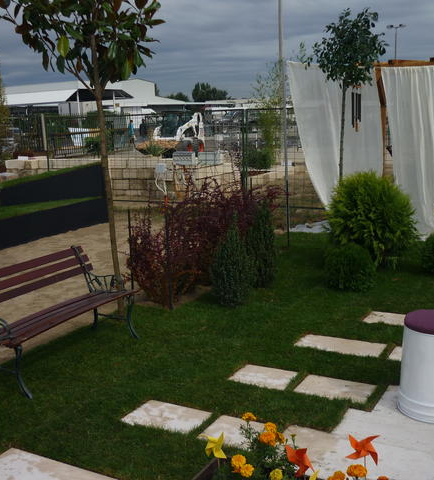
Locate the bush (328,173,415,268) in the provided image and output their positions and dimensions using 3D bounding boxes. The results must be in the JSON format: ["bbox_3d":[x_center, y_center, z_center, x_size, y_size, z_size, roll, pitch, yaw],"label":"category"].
[{"bbox_3d":[1.801,-0.230,7.030,1.038,1.099,1.018,-3,11,0],"label":"bush"}]

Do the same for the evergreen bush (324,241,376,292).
[{"bbox_3d":[1.370,0.257,6.271,0.529,0.478,0.529,-3,11,0],"label":"evergreen bush"}]

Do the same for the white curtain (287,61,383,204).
[{"bbox_3d":[1.777,-1.375,8.993,1.487,2.344,0.250,-4,10,-15],"label":"white curtain"}]

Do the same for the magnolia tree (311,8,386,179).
[{"bbox_3d":[1.723,-1.407,8.036,1.000,3.108,0.950,-2,9,0],"label":"magnolia tree"}]

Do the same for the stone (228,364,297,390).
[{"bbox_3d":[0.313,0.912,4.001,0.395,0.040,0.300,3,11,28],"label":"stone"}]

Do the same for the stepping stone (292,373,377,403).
[{"bbox_3d":[0.767,0.983,3.947,0.462,0.045,0.291,3,12,29],"label":"stepping stone"}]

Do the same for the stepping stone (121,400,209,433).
[{"bbox_3d":[-0.300,1.087,3.688,0.455,0.045,0.296,3,12,29],"label":"stepping stone"}]

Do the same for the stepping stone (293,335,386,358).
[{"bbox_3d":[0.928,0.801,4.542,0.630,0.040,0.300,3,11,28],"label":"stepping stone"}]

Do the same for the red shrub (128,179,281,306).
[{"bbox_3d":[-0.144,-0.075,6.638,0.916,1.140,1.883,3,12,29],"label":"red shrub"}]

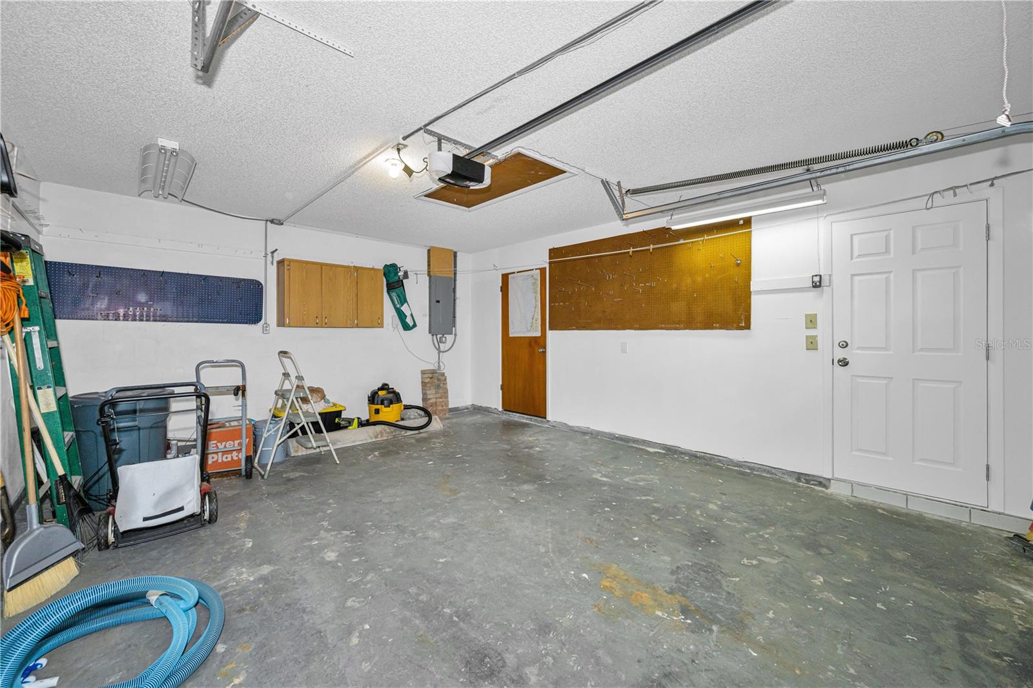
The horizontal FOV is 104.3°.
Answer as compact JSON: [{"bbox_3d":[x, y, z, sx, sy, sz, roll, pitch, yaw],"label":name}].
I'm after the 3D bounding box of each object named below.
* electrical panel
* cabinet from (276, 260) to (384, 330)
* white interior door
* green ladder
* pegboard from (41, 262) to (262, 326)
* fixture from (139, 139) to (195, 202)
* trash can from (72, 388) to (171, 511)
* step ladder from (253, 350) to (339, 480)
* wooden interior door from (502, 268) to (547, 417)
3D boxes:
[{"bbox_3d":[-1.127,-0.782,6.017,0.396,1.275,0.110,-1,1,-41],"label":"electrical panel"},{"bbox_3d":[-2.233,-0.575,4.907,1.125,0.757,0.315,-1,1,-41],"label":"cabinet"},{"bbox_3d":[2.826,0.058,2.938,0.810,2.030,0.045,0,1,45],"label":"white interior door"},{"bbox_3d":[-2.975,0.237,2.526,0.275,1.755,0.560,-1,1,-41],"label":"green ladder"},{"bbox_3d":[-3.476,-0.469,4.009,1.624,0.500,0.020,-1,1,-41],"label":"pegboard"},{"bbox_3d":[-2.885,-1.363,3.291,0.300,0.095,1.230,-1,1,-44],"label":"fixture"},{"bbox_3d":[-2.849,0.726,2.927,0.540,0.740,0.540,-1,1,-41],"label":"trash can"},{"bbox_3d":[-1.992,0.576,3.642,0.600,1.030,0.450,-1,1,-41],"label":"step ladder"},{"bbox_3d":[0.102,-0.015,5.657,0.870,2.030,0.045,0,1,45],"label":"wooden interior door"}]

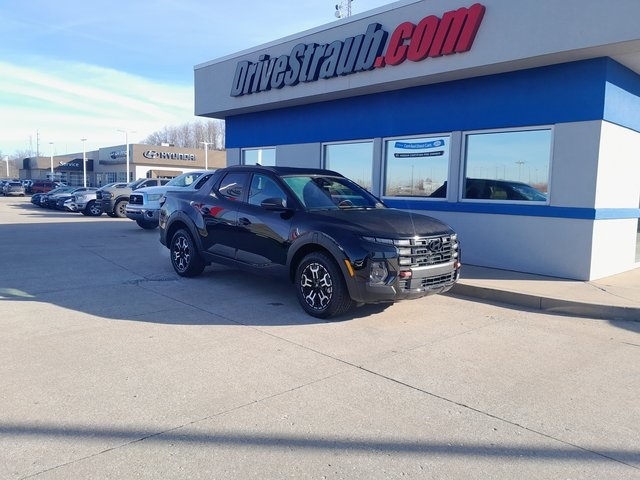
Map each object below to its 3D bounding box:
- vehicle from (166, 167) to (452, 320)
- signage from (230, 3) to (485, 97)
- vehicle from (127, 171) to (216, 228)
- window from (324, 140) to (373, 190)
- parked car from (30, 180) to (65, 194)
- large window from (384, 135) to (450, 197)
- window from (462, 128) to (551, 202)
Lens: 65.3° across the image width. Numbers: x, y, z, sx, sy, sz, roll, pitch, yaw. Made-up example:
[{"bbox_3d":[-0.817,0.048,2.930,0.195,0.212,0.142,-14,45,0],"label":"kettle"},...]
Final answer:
[{"bbox_3d":[-0.418,-0.184,7.078,1.930,1.710,4.970,-4,8,-43],"label":"vehicle"},{"bbox_3d":[0.148,-3.515,9.691,0.180,0.820,6.560,-4,8,-43],"label":"signage"},{"bbox_3d":[-3.461,-1.321,16.665,5.810,1.930,2.030,-4,8,-43],"label":"vehicle"},{"bbox_3d":[0.569,-1.476,10.391,0.100,1.170,1.510,-4,8,-43],"label":"window"},{"bbox_3d":[-32.226,-5.998,59.797,4.700,1.740,1.850,-2,7,-35],"label":"parked car"},{"bbox_3d":[1.741,-1.316,9.151,0.100,1.170,1.525,-4,8,-43],"label":"large window"},{"bbox_3d":[2.918,-1.155,7.905,0.100,1.170,1.525,-4,8,-43],"label":"window"}]

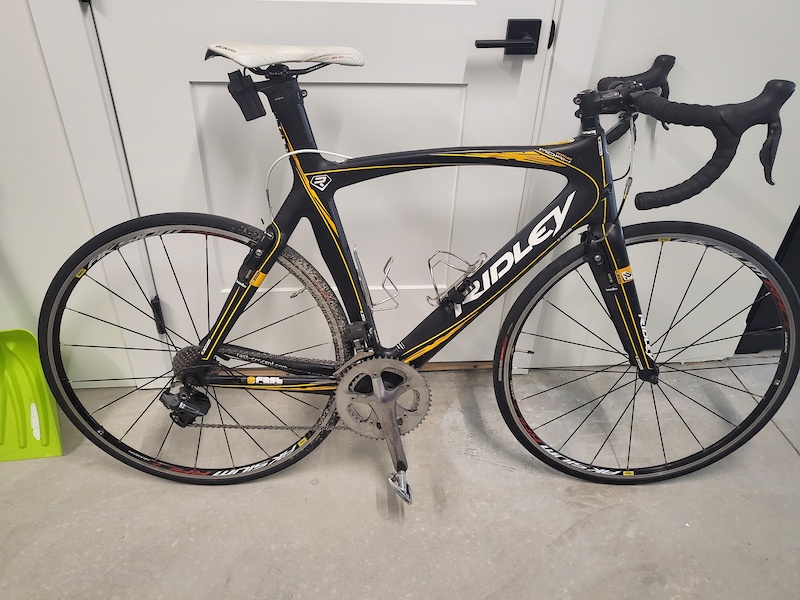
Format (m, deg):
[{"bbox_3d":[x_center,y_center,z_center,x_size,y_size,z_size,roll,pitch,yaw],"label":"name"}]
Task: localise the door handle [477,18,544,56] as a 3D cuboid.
[{"bbox_3d":[0.224,-0.543,1.250,0.150,0.068,0.063,-1,34,-5],"label":"door handle"}]

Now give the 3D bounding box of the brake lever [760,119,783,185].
[{"bbox_3d":[0.587,-0.232,0.954,0.031,0.107,0.024,-7,24,4],"label":"brake lever"}]

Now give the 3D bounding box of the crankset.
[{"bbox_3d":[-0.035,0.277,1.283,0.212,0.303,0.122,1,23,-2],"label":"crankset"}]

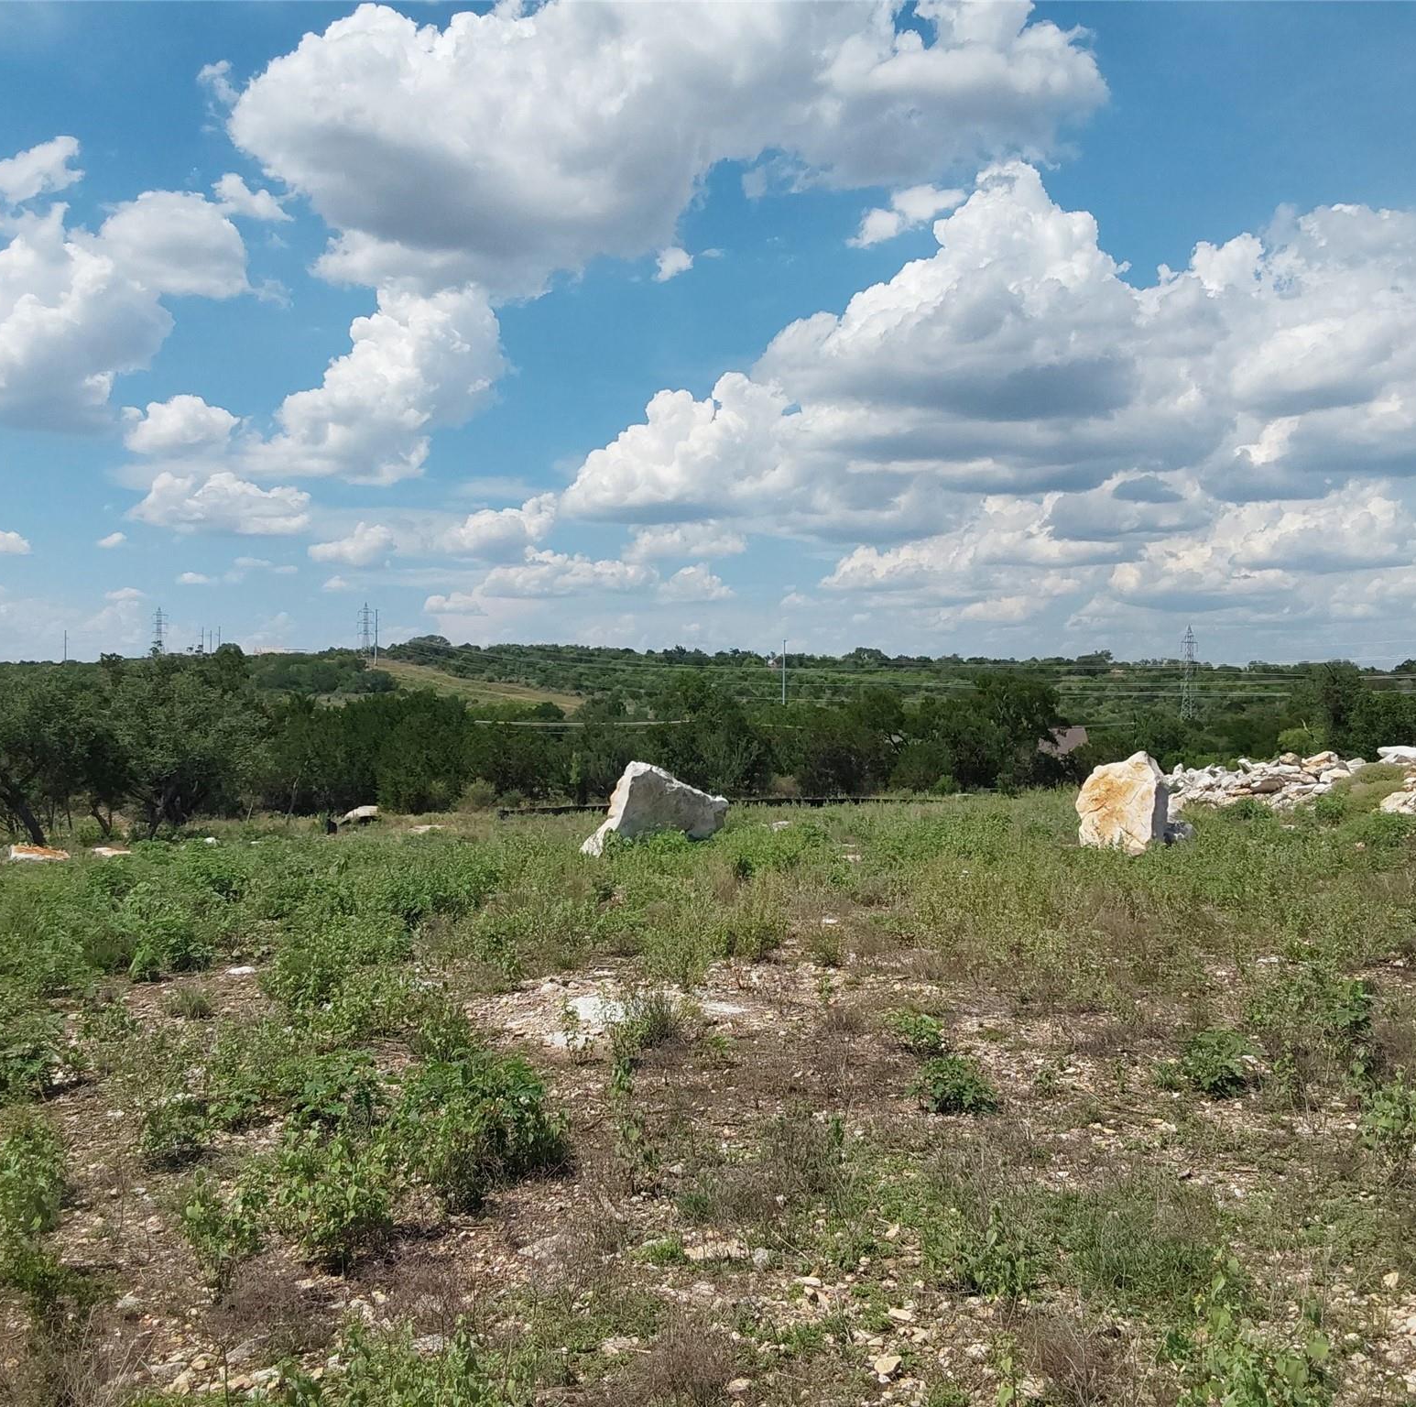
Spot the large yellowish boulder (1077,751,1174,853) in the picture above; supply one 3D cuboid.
[{"bbox_3d":[5.092,1.233,18.600,1.080,1.300,0.850,0,1,31],"label":"large yellowish boulder"}]

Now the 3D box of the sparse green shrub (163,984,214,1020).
[{"bbox_3d":[-2.758,1.577,8.066,0.273,0.170,0.245,0,1,0],"label":"sparse green shrub"}]

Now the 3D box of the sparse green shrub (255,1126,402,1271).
[{"bbox_3d":[-1.108,1.446,4.431,0.432,0.411,0.389,0,1,-14],"label":"sparse green shrub"}]

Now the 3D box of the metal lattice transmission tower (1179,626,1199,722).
[{"bbox_3d":[133.172,-7.707,420.000,4.800,28.000,4.600,0,1,18],"label":"metal lattice transmission tower"}]

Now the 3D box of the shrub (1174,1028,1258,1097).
[{"bbox_3d":[2.171,1.542,6.488,0.351,0.298,0.316,0,1,19],"label":"shrub"}]

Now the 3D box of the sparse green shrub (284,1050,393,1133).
[{"bbox_3d":[-1.450,1.516,5.945,0.413,0.329,0.372,0,1,-14],"label":"sparse green shrub"}]

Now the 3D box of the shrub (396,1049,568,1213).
[{"bbox_3d":[-0.751,1.388,5.035,0.574,0.486,0.516,0,1,0],"label":"shrub"}]

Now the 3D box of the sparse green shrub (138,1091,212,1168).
[{"bbox_3d":[-1.906,1.511,5.429,0.262,0.248,0.236,0,1,0],"label":"sparse green shrub"}]

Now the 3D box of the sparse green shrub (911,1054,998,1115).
[{"bbox_3d":[1.004,1.535,6.172,0.358,0.215,0.322,0,1,0],"label":"sparse green shrub"}]

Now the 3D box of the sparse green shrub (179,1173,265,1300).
[{"bbox_3d":[-1.362,1.483,4.247,0.234,0.342,0.210,0,1,-18],"label":"sparse green shrub"}]

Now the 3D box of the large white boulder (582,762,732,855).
[{"bbox_3d":[-0.733,1.446,20.800,1.850,1.326,1.150,0,1,-15],"label":"large white boulder"}]

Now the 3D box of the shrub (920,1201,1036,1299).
[{"bbox_3d":[0.752,1.505,4.233,0.323,0.235,0.291,0,1,0],"label":"shrub"}]

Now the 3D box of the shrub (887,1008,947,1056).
[{"bbox_3d":[0.992,1.548,7.205,0.292,0.209,0.263,0,1,0],"label":"shrub"}]

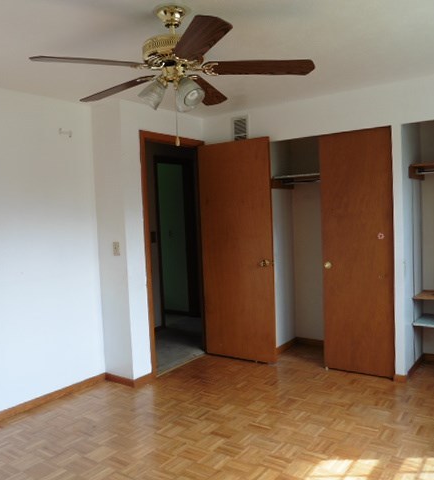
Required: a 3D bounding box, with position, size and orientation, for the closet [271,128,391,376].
[{"bbox_3d":[1.158,0.101,4.194,1.158,2.091,0.600,1,5,38],"label":"closet"}]

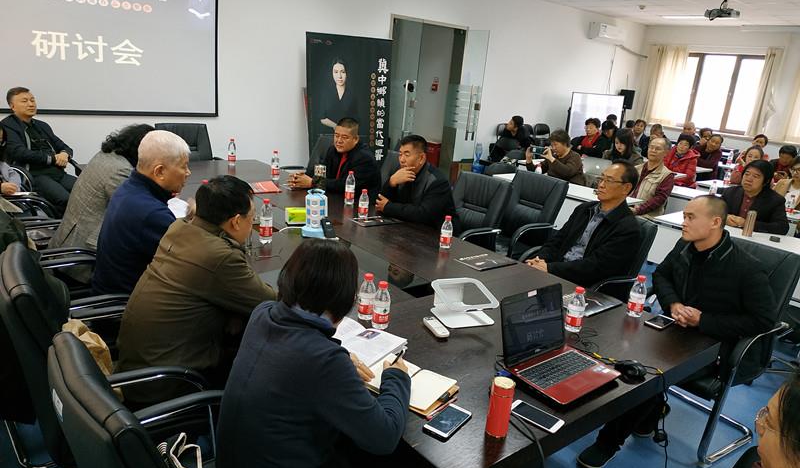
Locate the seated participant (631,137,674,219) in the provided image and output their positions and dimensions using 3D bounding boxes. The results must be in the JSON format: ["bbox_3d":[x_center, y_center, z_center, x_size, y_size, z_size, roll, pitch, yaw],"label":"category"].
[{"bbox_3d":[2.427,-0.221,5.298,0.780,1.300,0.540,-8,21,-38],"label":"seated participant"}]

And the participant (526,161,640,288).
[{"bbox_3d":[0.965,0.245,3.259,0.950,1.330,0.560,-7,20,-36],"label":"participant"}]

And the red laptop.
[{"bbox_3d":[0.561,0.371,1.918,0.334,0.257,0.306,-8,20,-36],"label":"red laptop"}]

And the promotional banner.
[{"bbox_3d":[-0.602,-1.137,6.242,0.910,2.040,0.260,0,17,-15],"label":"promotional banner"}]

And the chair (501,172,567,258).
[{"bbox_3d":[0.923,0.032,4.592,0.660,1.000,0.590,-7,20,-36],"label":"chair"}]

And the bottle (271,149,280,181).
[{"bbox_3d":[-0.993,-0.544,4.438,0.067,0.235,0.067,-8,21,-38],"label":"bottle"}]

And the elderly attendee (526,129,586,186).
[{"bbox_3d":[1.756,-0.496,6.155,0.780,1.240,0.560,-9,21,-40],"label":"elderly attendee"}]

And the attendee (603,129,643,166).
[{"bbox_3d":[2.490,-0.637,6.798,0.750,1.240,0.500,-8,21,-38],"label":"attendee"}]

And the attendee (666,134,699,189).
[{"bbox_3d":[3.108,-0.476,6.374,0.750,1.280,0.520,-8,21,-38],"label":"attendee"}]

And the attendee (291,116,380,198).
[{"bbox_3d":[-0.609,-0.402,5.091,0.950,1.290,0.620,-11,22,-44],"label":"attendee"}]

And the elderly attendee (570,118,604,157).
[{"bbox_3d":[2.680,-1.063,8.260,0.750,1.280,0.520,-8,21,-38],"label":"elderly attendee"}]

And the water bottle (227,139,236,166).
[{"bbox_3d":[-1.596,-0.770,5.251,0.066,0.233,0.066,-9,21,-40],"label":"water bottle"}]

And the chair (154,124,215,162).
[{"bbox_3d":[-2.108,-0.568,5.671,0.590,1.030,0.640,-9,21,-40],"label":"chair"}]

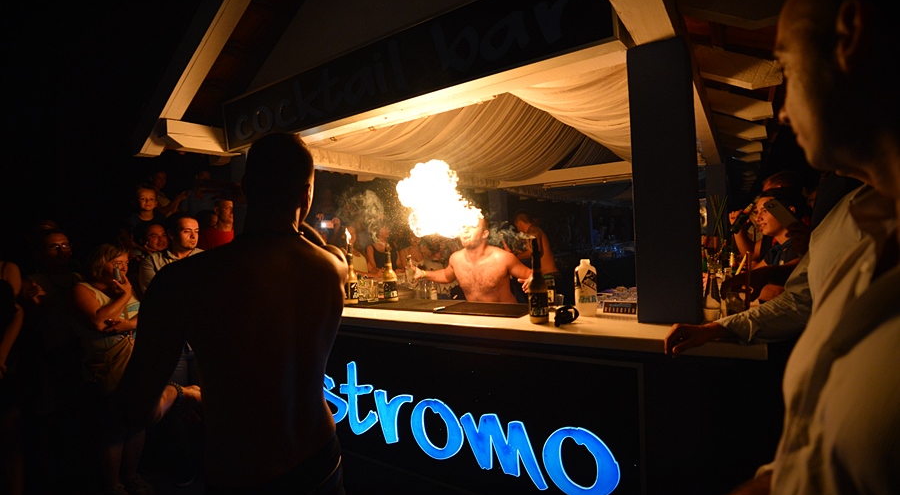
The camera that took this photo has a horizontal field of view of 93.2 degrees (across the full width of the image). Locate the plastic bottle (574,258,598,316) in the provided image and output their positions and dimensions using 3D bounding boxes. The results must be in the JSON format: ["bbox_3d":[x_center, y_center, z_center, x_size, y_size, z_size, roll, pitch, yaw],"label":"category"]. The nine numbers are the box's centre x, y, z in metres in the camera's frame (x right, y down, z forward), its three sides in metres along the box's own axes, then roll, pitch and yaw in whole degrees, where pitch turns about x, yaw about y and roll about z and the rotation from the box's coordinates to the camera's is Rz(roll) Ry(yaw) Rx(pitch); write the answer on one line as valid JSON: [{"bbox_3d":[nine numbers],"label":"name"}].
[{"bbox_3d":[0.600,0.176,1.870,0.097,0.247,0.093,-3,1,6],"label":"plastic bottle"}]

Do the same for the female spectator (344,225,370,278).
[{"bbox_3d":[-0.959,0.586,4.538,0.460,1.660,0.360,-3,1,-37],"label":"female spectator"}]

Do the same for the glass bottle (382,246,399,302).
[{"bbox_3d":[-0.371,0.157,2.620,0.083,0.350,0.083,-3,1,-17],"label":"glass bottle"}]

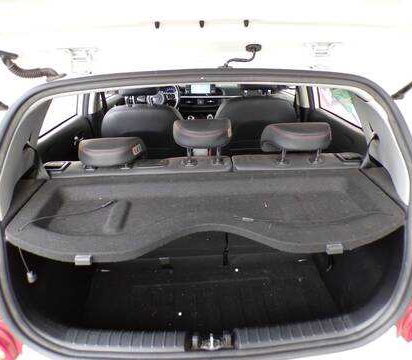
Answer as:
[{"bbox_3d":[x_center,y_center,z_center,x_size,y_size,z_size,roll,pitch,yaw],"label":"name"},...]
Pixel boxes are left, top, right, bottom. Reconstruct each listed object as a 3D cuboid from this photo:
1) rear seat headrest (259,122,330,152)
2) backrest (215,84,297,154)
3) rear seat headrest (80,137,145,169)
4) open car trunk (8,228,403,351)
[{"bbox_3d":[0.323,-0.155,1.185,0.235,0.110,0.105,-3,29,-2],"label":"rear seat headrest"},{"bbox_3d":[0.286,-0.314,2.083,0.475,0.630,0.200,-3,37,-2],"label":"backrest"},{"bbox_3d":[-0.332,-0.098,1.183,0.230,0.110,0.105,-3,29,-2],"label":"rear seat headrest"},{"bbox_3d":[0.002,0.295,1.160,1.080,0.480,0.600,-3,25,-2],"label":"open car trunk"}]

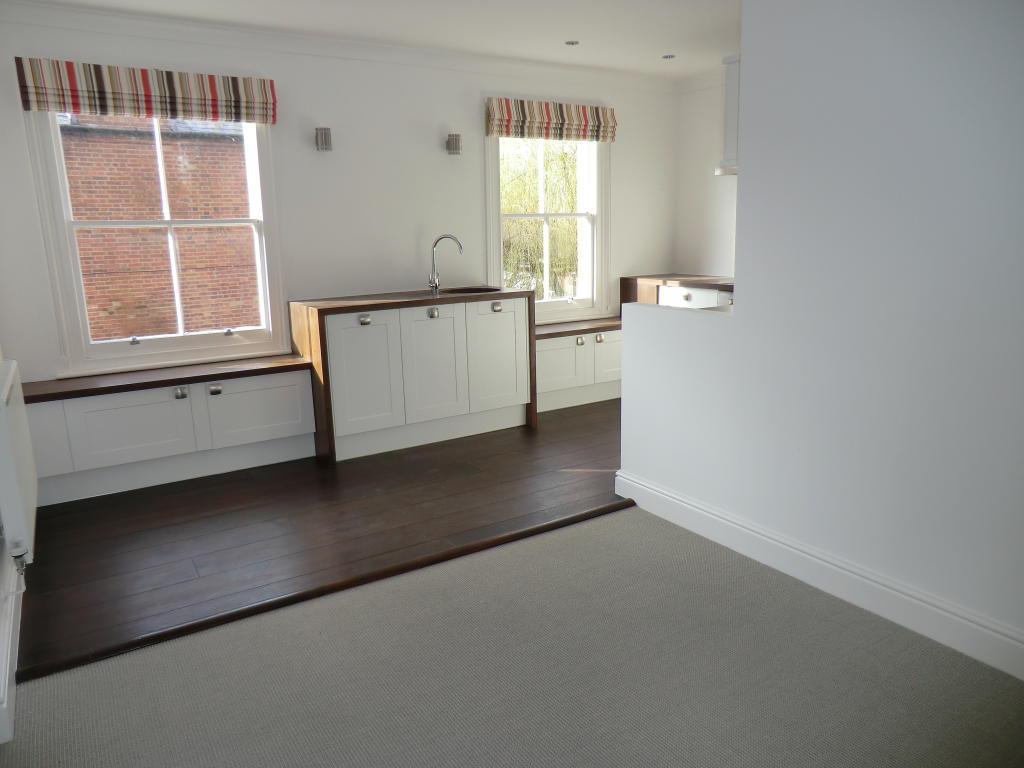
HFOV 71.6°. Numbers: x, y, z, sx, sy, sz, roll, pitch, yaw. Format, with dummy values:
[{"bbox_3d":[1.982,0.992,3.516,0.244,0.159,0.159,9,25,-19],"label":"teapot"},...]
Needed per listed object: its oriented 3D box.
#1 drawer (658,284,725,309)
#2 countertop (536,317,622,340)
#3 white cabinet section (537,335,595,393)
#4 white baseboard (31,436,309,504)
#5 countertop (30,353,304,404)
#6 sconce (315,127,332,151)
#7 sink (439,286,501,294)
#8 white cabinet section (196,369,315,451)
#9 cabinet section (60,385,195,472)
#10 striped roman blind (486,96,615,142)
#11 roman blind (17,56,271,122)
[{"bbox_3d":[1.487,-0.651,5.333,0.460,0.166,0.582,-9,15,-31],"label":"drawer"},{"bbox_3d":[0.458,-0.423,5.460,1.197,0.039,0.388,-9,15,-31],"label":"countertop"},{"bbox_3d":[0.256,-0.178,5.370,0.623,0.385,0.403,-9,14,-31],"label":"white cabinet section"},{"bbox_3d":[-1.882,0.464,4.086,1.484,0.176,0.023,-9,15,-31],"label":"white baseboard"},{"bbox_3d":[-1.925,-0.047,4.023,1.484,0.039,0.388,-9,15,-31],"label":"countertop"},{"bbox_3d":[-1.159,-1.499,4.370,0.091,0.138,0.104,-9,15,-31],"label":"sconce"},{"bbox_3d":[-0.272,-0.552,4.886,0.418,0.169,0.418,-9,15,-31],"label":"sink"},{"bbox_3d":[-1.551,0.110,4.256,0.609,0.385,0.403,-9,14,-31],"label":"white cabinet section"},{"bbox_3d":[-2.100,0.197,3.918,0.591,0.385,0.403,-9,14,-31],"label":"cabinet section"},{"bbox_3d":[0.312,-1.922,5.203,1.129,0.255,0.094,-9,15,-31],"label":"striped roman blind"},{"bbox_3d":[-1.921,-1.571,3.857,1.249,0.253,0.094,-9,15,-31],"label":"roman blind"}]

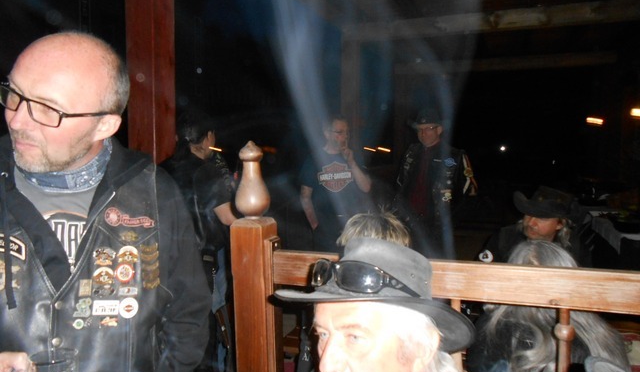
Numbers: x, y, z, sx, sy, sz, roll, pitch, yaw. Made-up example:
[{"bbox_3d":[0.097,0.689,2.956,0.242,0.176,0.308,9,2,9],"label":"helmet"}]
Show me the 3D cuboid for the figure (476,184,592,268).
[{"bbox_3d":[1.100,0.660,2.480,0.640,1.300,0.720,1,4,25],"label":"figure"}]

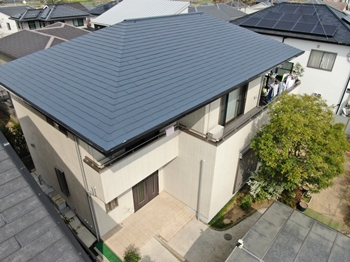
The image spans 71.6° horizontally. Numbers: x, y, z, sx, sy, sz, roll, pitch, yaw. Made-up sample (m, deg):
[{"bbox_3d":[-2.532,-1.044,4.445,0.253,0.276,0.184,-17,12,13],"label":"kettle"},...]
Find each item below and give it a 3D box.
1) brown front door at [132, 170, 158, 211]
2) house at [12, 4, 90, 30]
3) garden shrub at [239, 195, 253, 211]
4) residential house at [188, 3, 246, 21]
[{"bbox_3d":[-1.310,2.477,10.999,0.120,2.240,1.570,24,37,35],"label":"brown front door"},{"bbox_3d":[-19.318,-16.060,39.063,9.200,7.400,12.200,18,34,28],"label":"house"},{"bbox_3d":[3.354,3.356,11.512,0.700,0.700,0.720,0,30,0],"label":"garden shrub"},{"bbox_3d":[6.333,-18.170,43.087,10.500,7.400,12.000,20,35,31],"label":"residential house"}]

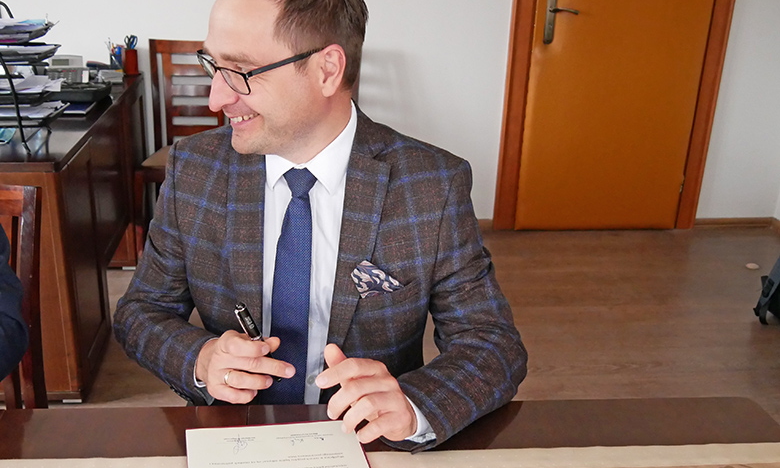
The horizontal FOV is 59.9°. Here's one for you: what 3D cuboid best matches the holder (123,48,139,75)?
[{"bbox_3d":[-1.175,-0.777,3.060,0.062,0.105,0.062,0,21,-5],"label":"holder"}]

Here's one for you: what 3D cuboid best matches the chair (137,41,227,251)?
[{"bbox_3d":[-0.850,-0.351,2.987,0.440,0.950,0.480,0,21,-5],"label":"chair"}]

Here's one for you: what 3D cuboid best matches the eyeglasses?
[{"bbox_3d":[-0.161,-0.231,0.891,0.142,0.045,0.141,-29,39,-29],"label":"eyeglasses"}]

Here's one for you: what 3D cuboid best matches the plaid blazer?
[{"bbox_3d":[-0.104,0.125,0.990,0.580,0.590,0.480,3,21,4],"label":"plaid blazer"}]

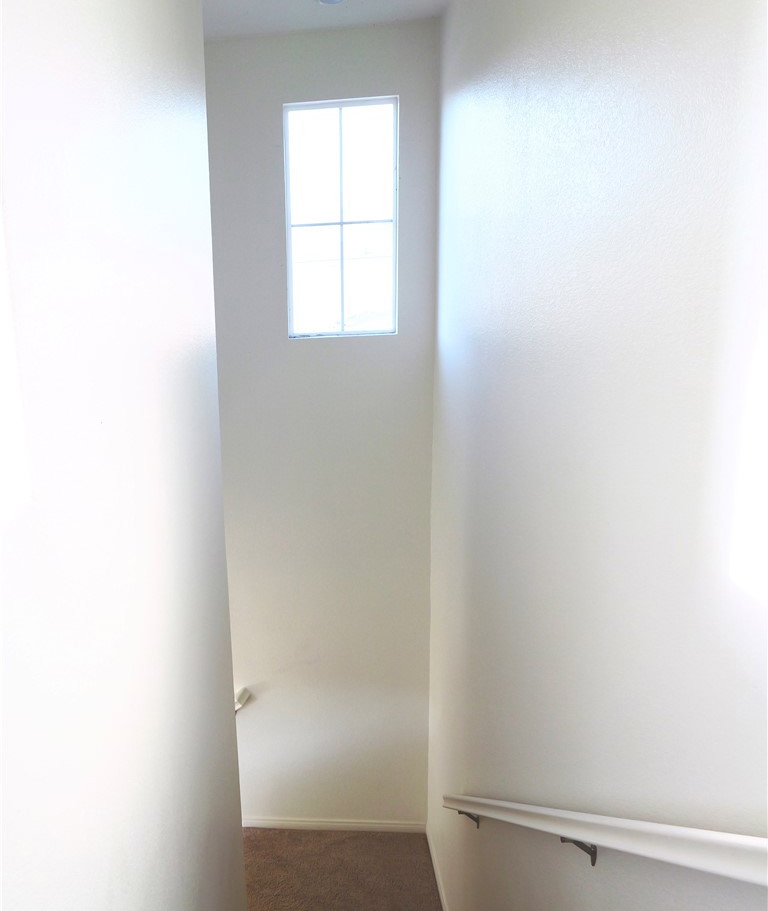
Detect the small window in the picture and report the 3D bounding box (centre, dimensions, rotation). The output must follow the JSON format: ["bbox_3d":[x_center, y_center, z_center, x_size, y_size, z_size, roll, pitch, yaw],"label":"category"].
[{"bbox_3d":[-0.220,-1.248,3.802,0.600,1.200,0.080,0,11,3],"label":"small window"}]

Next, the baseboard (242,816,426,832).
[{"bbox_3d":[-0.319,2.353,4.503,1.190,0.072,0.018,0,11,3],"label":"baseboard"}]

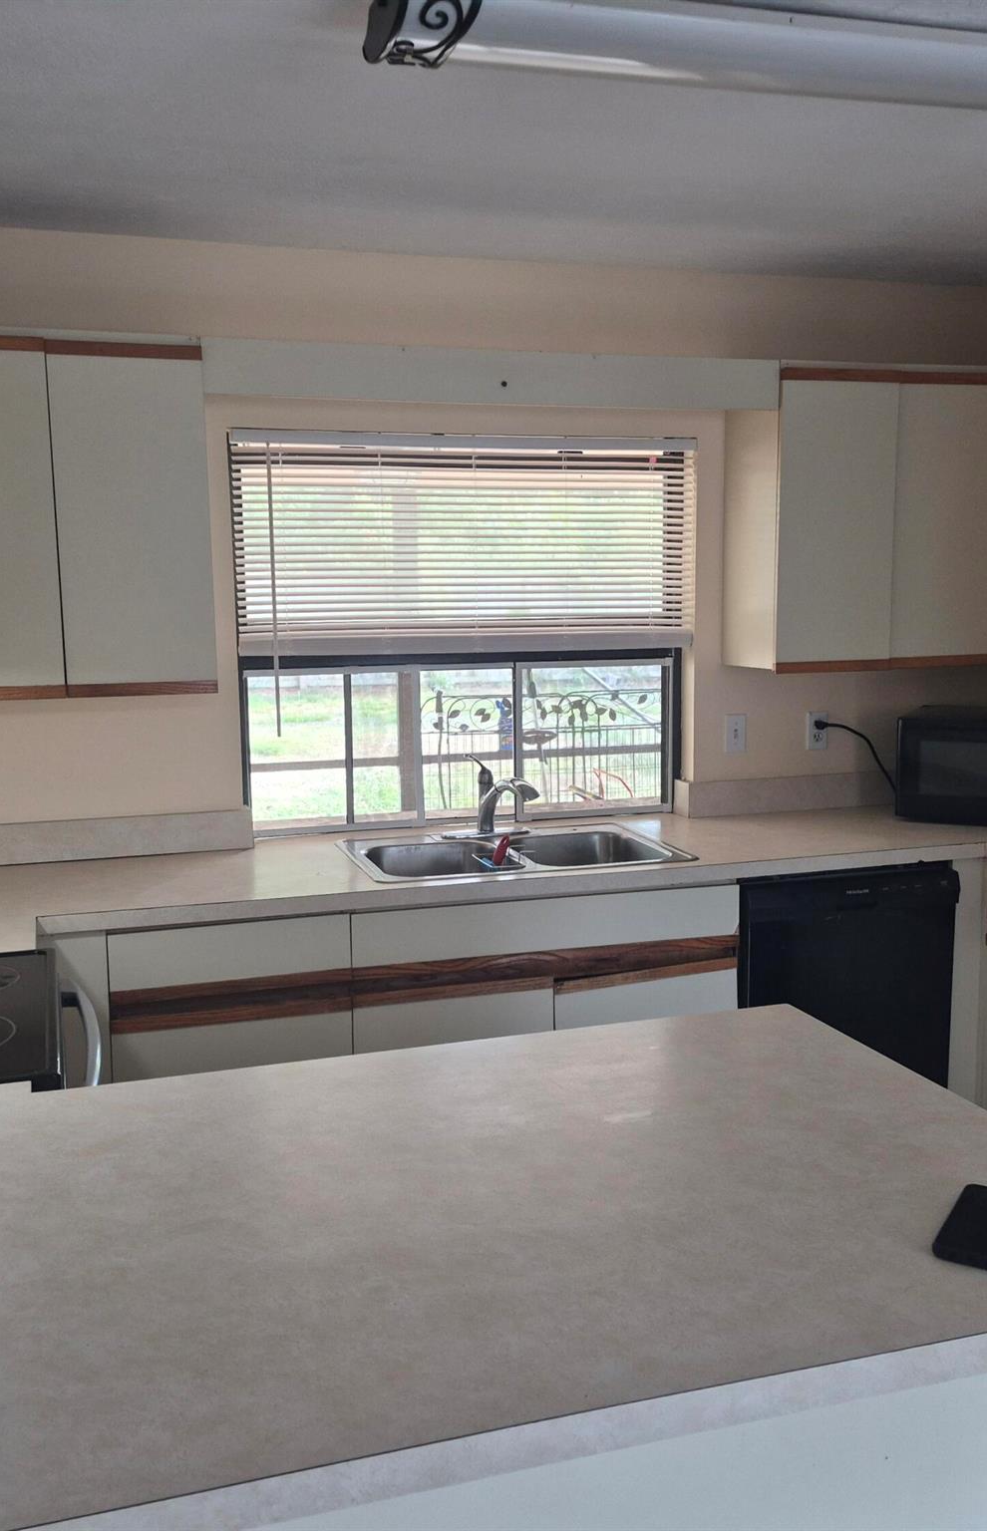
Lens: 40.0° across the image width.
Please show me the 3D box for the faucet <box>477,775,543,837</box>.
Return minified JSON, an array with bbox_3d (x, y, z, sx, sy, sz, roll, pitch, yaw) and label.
[{"bbox_3d":[0.030,0.103,3.608,0.075,0.170,0.220,-8,10,-43],"label":"faucet"}]

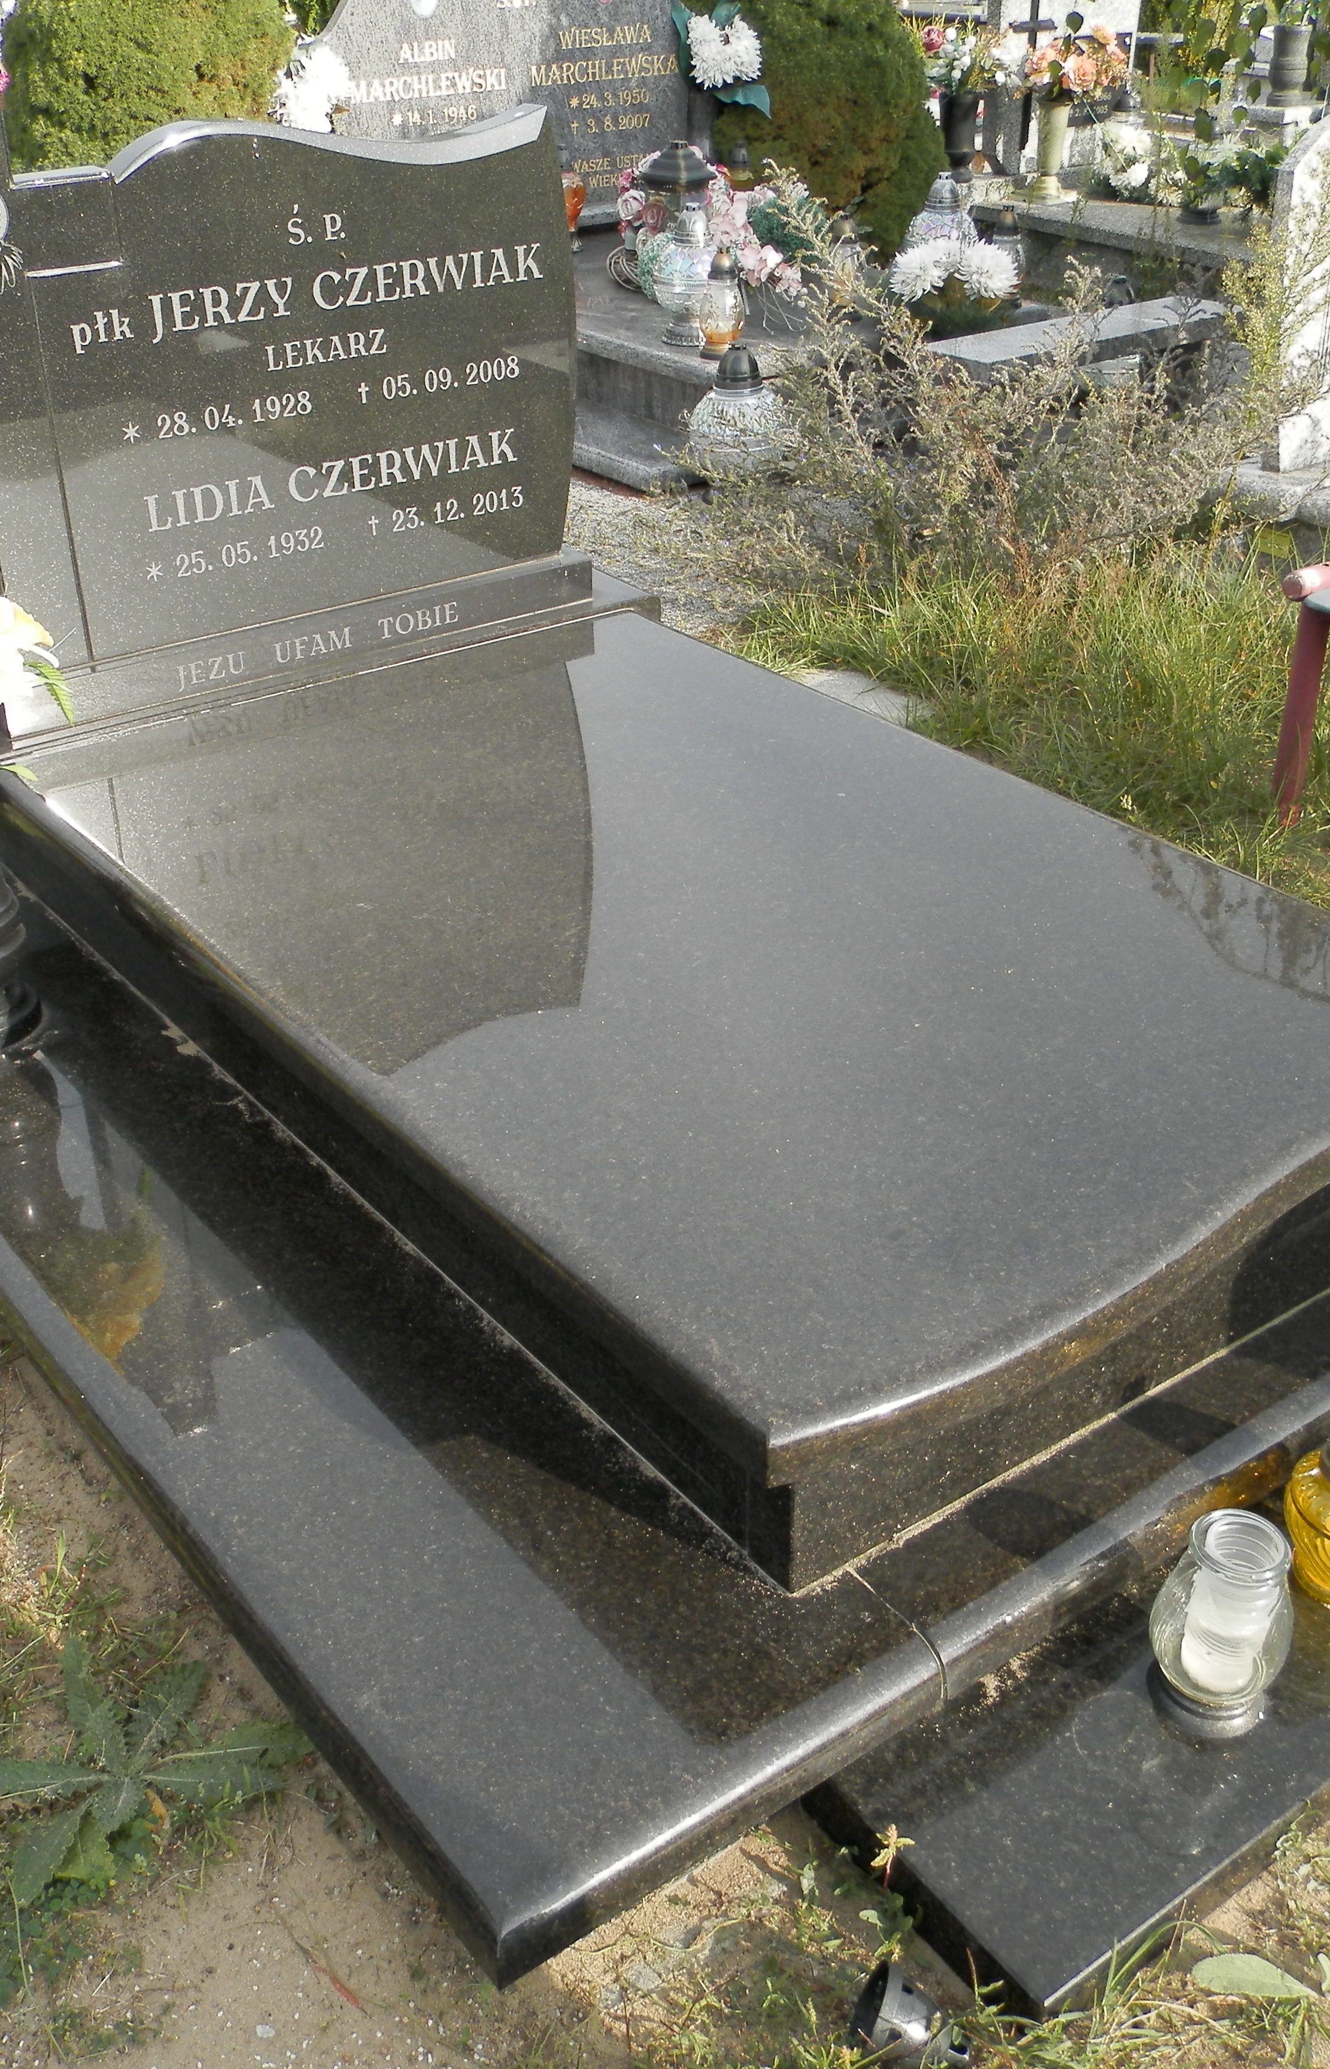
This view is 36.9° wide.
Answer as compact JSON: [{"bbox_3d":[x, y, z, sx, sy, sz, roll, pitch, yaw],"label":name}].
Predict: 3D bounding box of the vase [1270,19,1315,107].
[{"bbox_3d":[2.846,-4.396,8.995,0.185,0.306,0.185,-20,36,-32],"label":"vase"}]

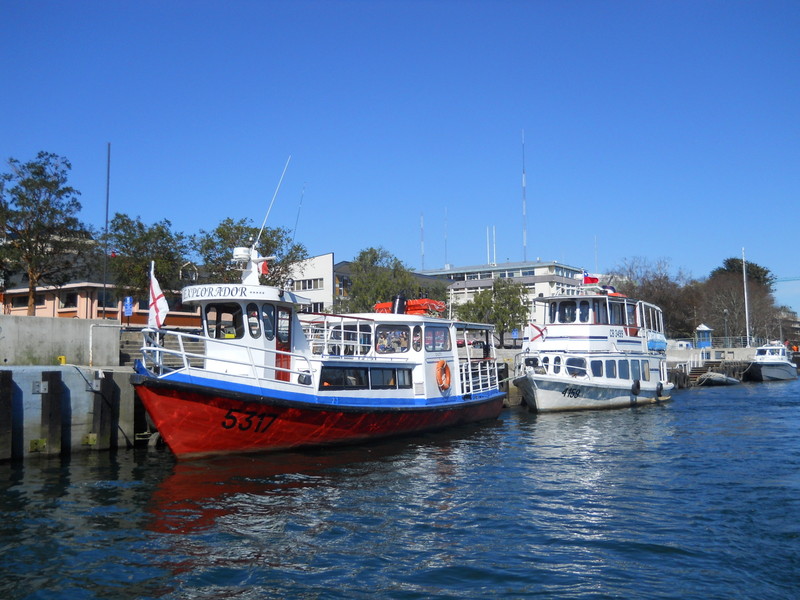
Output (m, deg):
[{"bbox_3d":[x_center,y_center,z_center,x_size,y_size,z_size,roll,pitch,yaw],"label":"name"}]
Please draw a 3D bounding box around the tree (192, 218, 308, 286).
[{"bbox_3d":[-8.834,-1.029,50.430,6.820,7.613,6.820,0,-3,-10],"label":"tree"}]

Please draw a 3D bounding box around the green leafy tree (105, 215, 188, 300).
[{"bbox_3d":[-13.191,-1.065,44.535,4.256,6.830,4.256,1,-4,-17],"label":"green leafy tree"}]

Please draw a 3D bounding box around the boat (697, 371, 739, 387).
[{"bbox_3d":[19.107,4.748,51.301,1.700,0.850,4.300,-3,-5,41],"label":"boat"}]

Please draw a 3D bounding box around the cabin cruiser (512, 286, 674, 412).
[{"bbox_3d":[7.410,1.799,33.978,3.400,4.798,11.611,-3,-4,34],"label":"cabin cruiser"}]

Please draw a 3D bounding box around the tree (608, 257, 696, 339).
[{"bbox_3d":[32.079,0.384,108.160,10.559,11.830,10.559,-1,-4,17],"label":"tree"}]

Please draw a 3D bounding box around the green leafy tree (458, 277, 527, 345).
[{"bbox_3d":[8.147,1.378,74.932,6.305,6.545,6.305,-1,-3,6],"label":"green leafy tree"}]

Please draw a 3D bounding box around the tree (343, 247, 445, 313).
[{"bbox_3d":[-0.448,-0.138,61.718,6.980,7.489,6.980,0,-3,0],"label":"tree"}]

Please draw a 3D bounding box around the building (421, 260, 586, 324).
[{"bbox_3d":[17.924,2.079,153.212,27.500,15.023,12.000,-3,-4,37],"label":"building"}]

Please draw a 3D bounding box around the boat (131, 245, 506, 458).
[{"bbox_3d":[-1.386,1.234,22.520,3.800,4.657,13.860,-3,-4,34],"label":"boat"}]

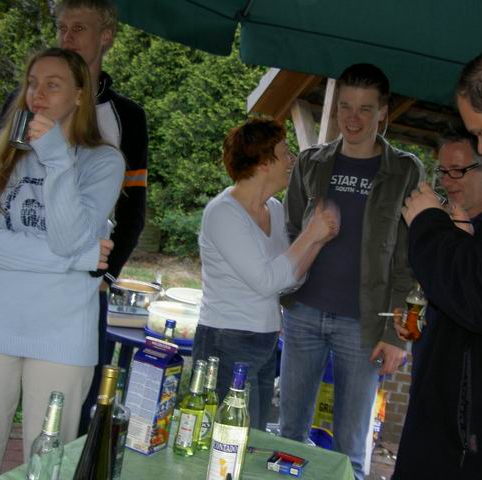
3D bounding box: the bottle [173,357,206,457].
[{"bbox_3d":[-0.120,0.414,1.786,0.061,0.230,0.061,9,4,0],"label":"bottle"}]

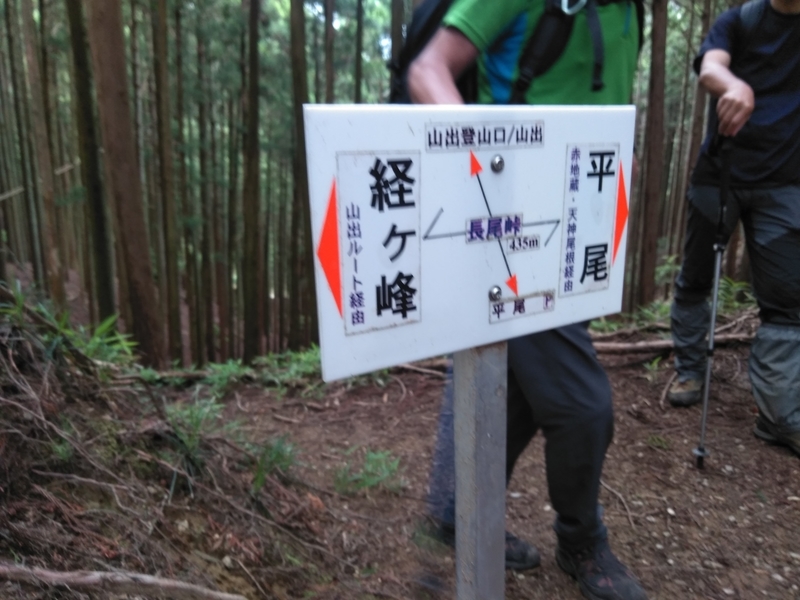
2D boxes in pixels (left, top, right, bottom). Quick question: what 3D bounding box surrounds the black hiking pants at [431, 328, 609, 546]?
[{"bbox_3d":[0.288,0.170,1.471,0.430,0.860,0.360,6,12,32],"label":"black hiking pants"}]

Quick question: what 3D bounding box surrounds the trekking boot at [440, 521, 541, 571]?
[{"bbox_3d":[0.238,0.610,1.604,0.275,0.120,0.105,4,11,22],"label":"trekking boot"}]

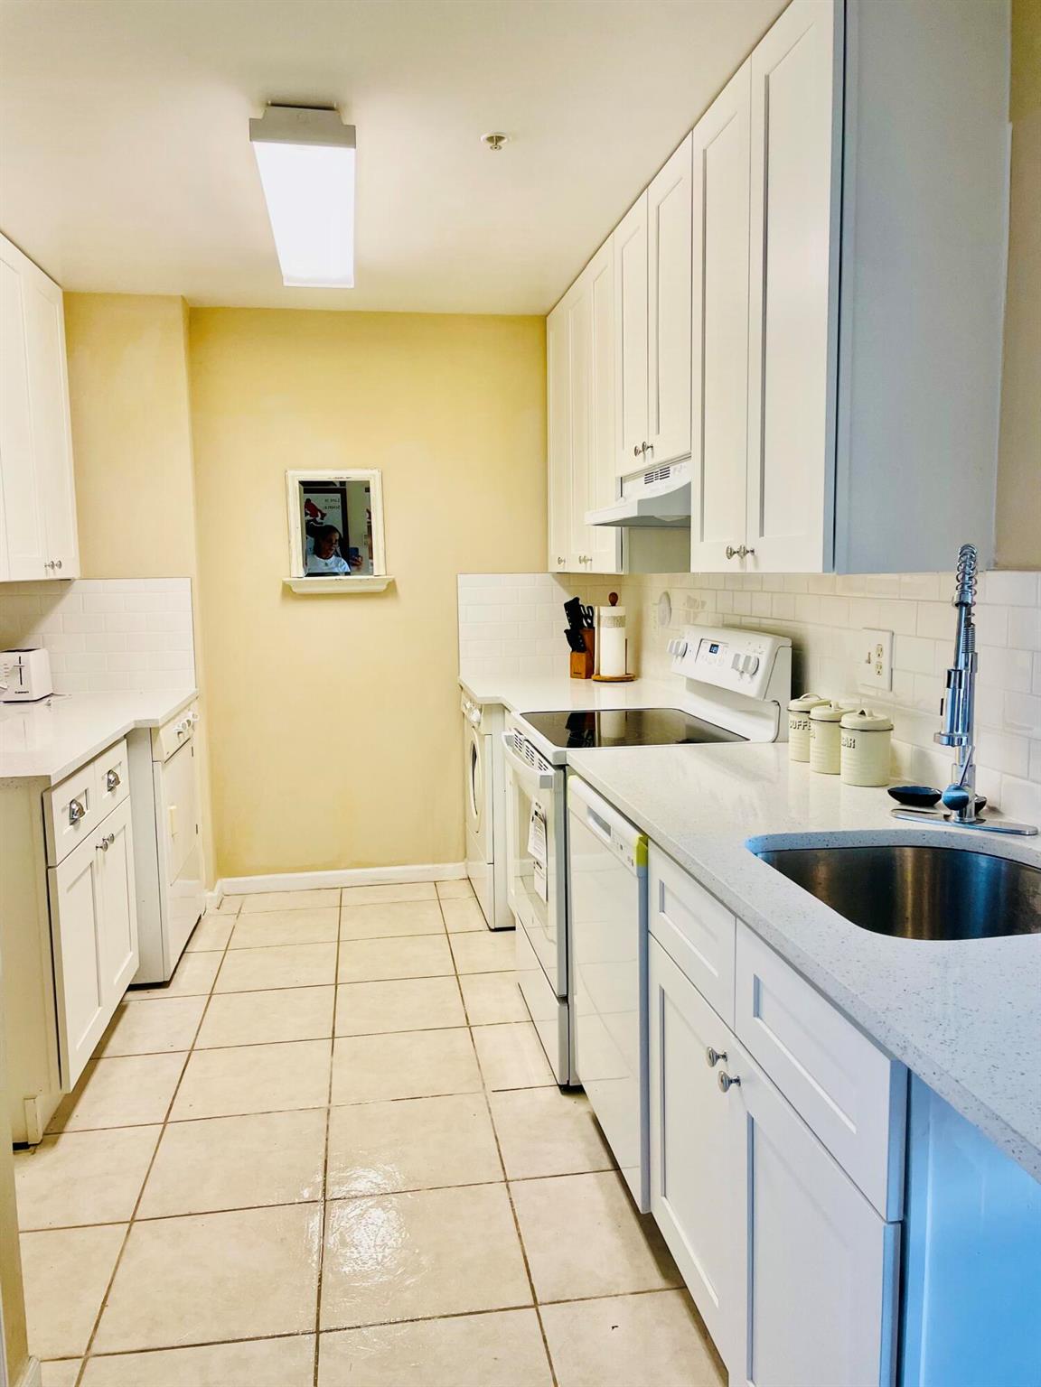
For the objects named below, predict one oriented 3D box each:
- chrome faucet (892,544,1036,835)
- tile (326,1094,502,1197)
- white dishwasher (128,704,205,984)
[{"bbox_3d":[0.785,-0.009,1.849,0.250,0.505,0.200,4,9,35],"label":"chrome faucet"},{"bbox_3d":[-0.260,1.089,2.518,0.399,0.010,0.399,-2,7,-9],"label":"tile"},{"bbox_3d":[-1.545,0.519,3.719,0.640,0.865,0.721,-2,7,-9],"label":"white dishwasher"}]

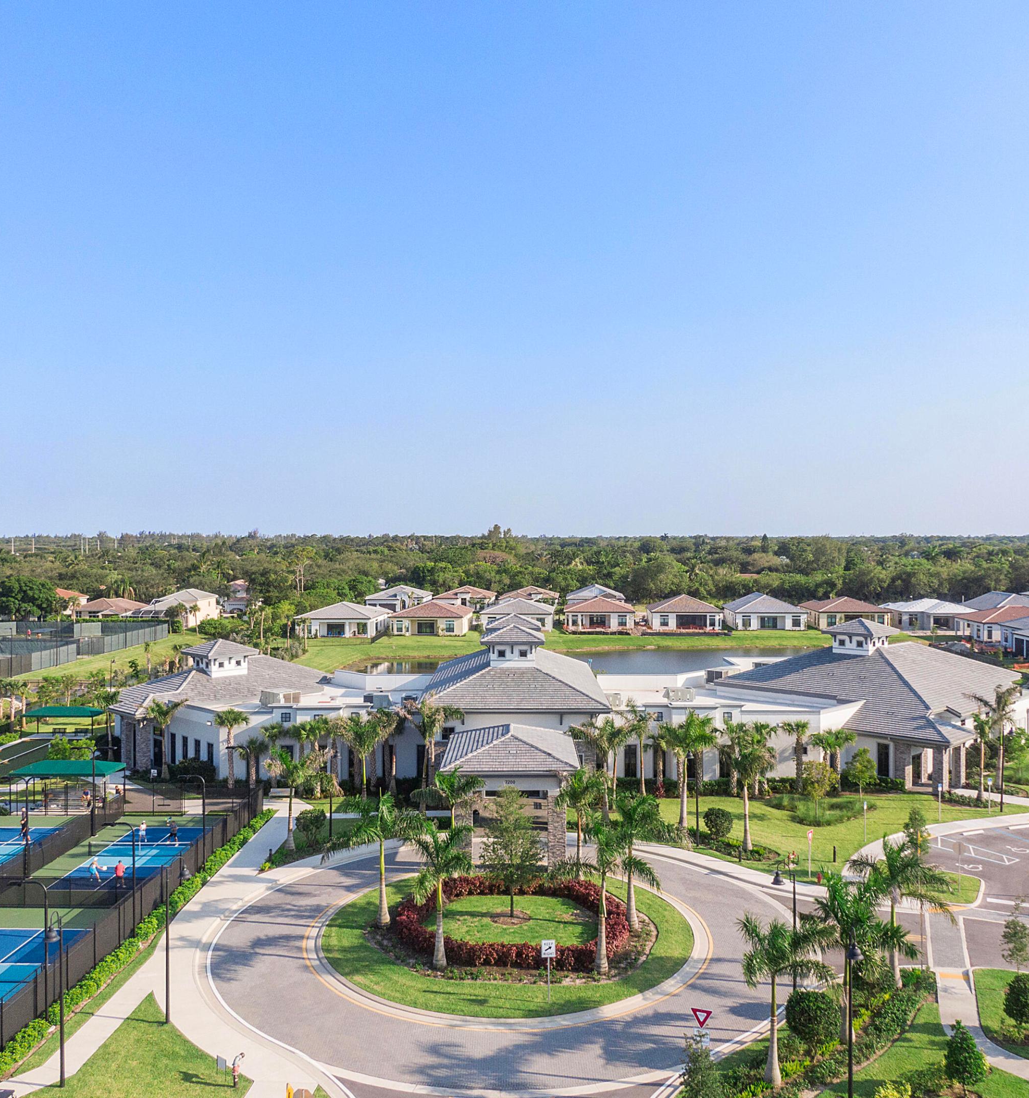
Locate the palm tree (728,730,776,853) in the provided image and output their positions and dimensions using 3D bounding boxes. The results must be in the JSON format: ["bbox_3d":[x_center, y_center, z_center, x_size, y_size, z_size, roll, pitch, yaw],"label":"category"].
[{"bbox_3d":[16.245,16.602,69.401,3.290,7.990,3.120,0,1,0],"label":"palm tree"}]

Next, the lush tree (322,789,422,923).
[{"bbox_3d":[-7.785,17.162,56.327,5.590,7.250,5.310,0,1,0],"label":"lush tree"}]

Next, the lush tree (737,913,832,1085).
[{"bbox_3d":[10.694,17.752,40.067,3.800,6.740,3.610,0,1,0],"label":"lush tree"}]

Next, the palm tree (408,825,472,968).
[{"bbox_3d":[-3.643,16.974,49.722,3.301,7.238,3.301,0,1,0],"label":"palm tree"}]

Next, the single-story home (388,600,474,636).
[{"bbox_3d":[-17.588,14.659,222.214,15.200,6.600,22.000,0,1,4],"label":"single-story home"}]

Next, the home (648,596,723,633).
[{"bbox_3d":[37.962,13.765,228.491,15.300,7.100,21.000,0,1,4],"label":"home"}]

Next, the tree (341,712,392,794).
[{"bbox_3d":[-11.660,16.617,79.829,3.960,7.650,3.760,0,1,0],"label":"tree"}]

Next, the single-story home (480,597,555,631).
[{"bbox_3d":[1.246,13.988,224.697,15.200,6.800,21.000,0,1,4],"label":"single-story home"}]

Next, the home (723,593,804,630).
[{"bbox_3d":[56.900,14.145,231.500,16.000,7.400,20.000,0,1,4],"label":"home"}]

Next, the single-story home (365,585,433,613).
[{"bbox_3d":[-30.538,13.282,275.173,14.300,6.800,22.000,0,1,5],"label":"single-story home"}]

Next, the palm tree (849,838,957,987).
[{"bbox_3d":[18.703,17.440,48.823,5.180,7.110,4.920,0,1,0],"label":"palm tree"}]

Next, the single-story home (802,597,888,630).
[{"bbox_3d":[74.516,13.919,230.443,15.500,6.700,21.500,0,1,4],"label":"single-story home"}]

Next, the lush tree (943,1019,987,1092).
[{"bbox_3d":[17.243,19.528,38.967,1.700,2.920,1.700,0,1,0],"label":"lush tree"}]

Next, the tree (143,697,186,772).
[{"bbox_3d":[-30.485,16.598,88.638,3.497,6.998,3.497,0,1,0],"label":"tree"}]

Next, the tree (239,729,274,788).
[{"bbox_3d":[-20.930,17.268,81.765,2.600,4.750,2.600,0,1,0],"label":"tree"}]

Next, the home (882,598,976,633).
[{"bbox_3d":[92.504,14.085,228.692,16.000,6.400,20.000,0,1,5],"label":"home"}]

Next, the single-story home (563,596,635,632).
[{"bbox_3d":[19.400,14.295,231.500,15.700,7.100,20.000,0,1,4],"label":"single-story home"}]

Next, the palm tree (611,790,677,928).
[{"bbox_3d":[6.977,17.045,55.522,3.700,7.450,3.600,0,1,0],"label":"palm tree"}]

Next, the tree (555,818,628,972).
[{"bbox_3d":[3.777,16.903,49.187,3.594,7.382,3.594,0,1,0],"label":"tree"}]

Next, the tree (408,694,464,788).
[{"bbox_3d":[-6.022,15.441,77.909,4.300,8.500,4.300,0,1,0],"label":"tree"}]

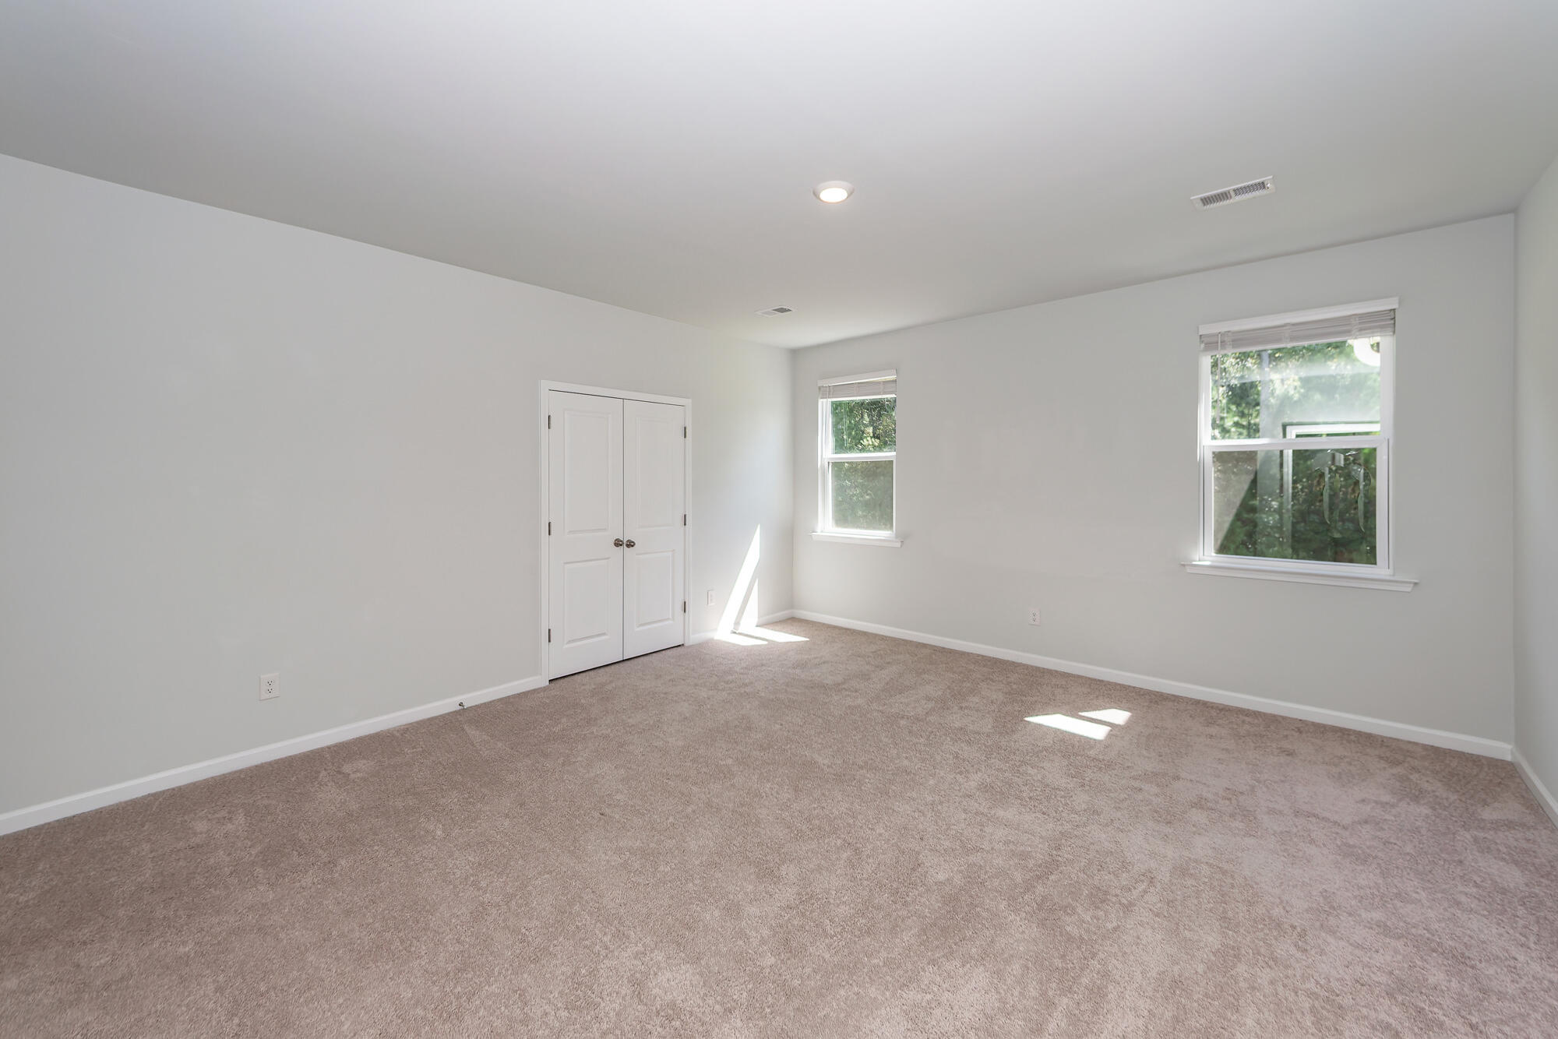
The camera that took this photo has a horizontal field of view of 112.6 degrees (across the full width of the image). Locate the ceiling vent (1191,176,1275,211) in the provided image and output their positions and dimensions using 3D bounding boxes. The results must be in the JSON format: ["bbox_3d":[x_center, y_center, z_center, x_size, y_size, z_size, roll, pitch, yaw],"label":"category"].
[{"bbox_3d":[2.127,-1.522,2.430,0.290,0.022,0.155,4,5,42],"label":"ceiling vent"}]

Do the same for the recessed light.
[{"bbox_3d":[0.255,-1.516,2.410,0.190,0.030,0.190,0,4,0],"label":"recessed light"}]

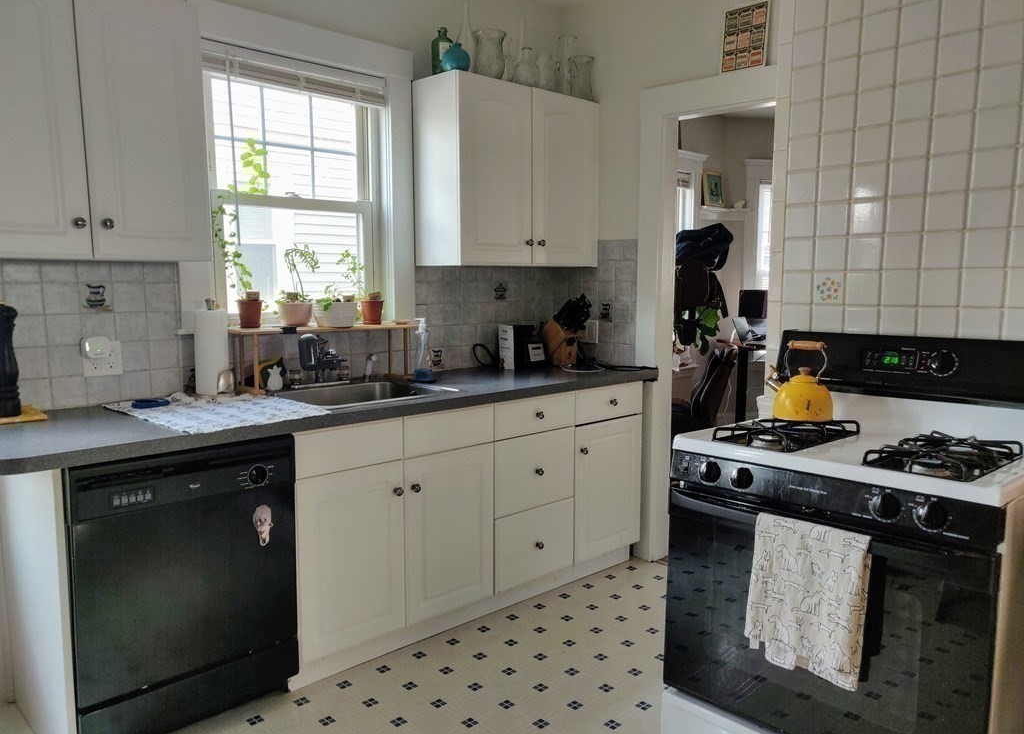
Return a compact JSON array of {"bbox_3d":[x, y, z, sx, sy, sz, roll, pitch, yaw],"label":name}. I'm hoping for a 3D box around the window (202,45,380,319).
[{"bbox_3d":[-0.839,-0.684,2.946,0.775,1.000,0.100,-6,9,-42],"label":"window"}]

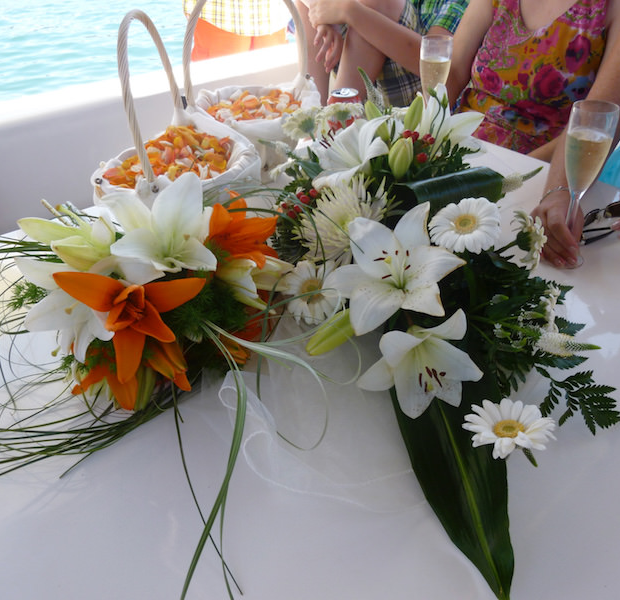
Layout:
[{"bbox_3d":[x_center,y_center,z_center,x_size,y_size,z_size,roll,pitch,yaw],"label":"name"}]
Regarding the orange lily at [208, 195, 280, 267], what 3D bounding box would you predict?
[{"bbox_3d":[-0.079,-0.078,0.680,0.085,0.075,0.090,45,45,0],"label":"orange lily"}]

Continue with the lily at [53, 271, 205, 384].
[{"bbox_3d":[-0.179,0.025,0.570,0.145,0.110,0.075,-7,1,-9],"label":"lily"}]

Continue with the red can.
[{"bbox_3d":[0.070,-0.359,1.168,0.066,0.115,0.066,-1,35,0],"label":"red can"}]

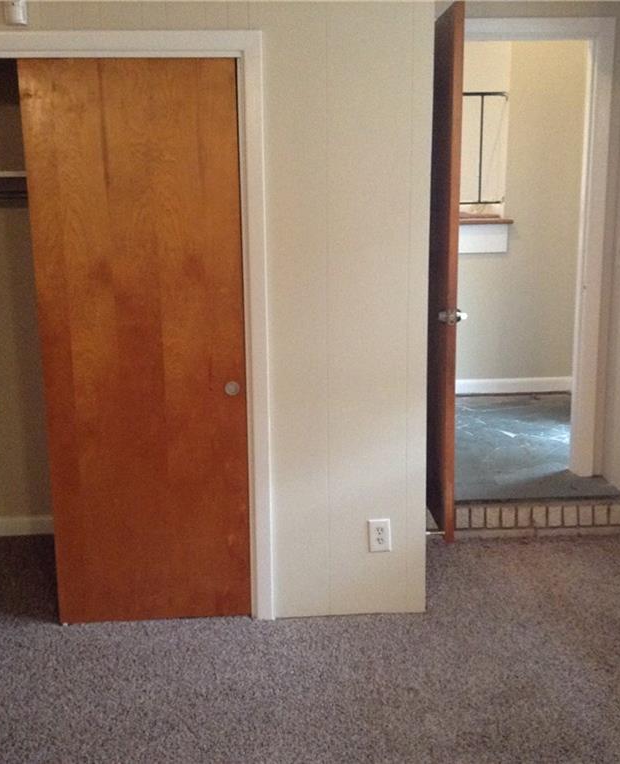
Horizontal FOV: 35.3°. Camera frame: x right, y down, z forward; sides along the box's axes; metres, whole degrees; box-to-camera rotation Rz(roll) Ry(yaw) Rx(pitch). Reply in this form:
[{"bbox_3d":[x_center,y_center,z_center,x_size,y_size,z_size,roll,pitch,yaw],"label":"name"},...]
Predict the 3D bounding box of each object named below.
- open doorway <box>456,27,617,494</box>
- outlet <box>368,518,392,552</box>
[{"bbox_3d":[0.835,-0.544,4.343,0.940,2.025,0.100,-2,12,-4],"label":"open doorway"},{"bbox_3d":[0.254,0.559,3.529,0.078,0.121,0.011,-2,12,-4],"label":"outlet"}]

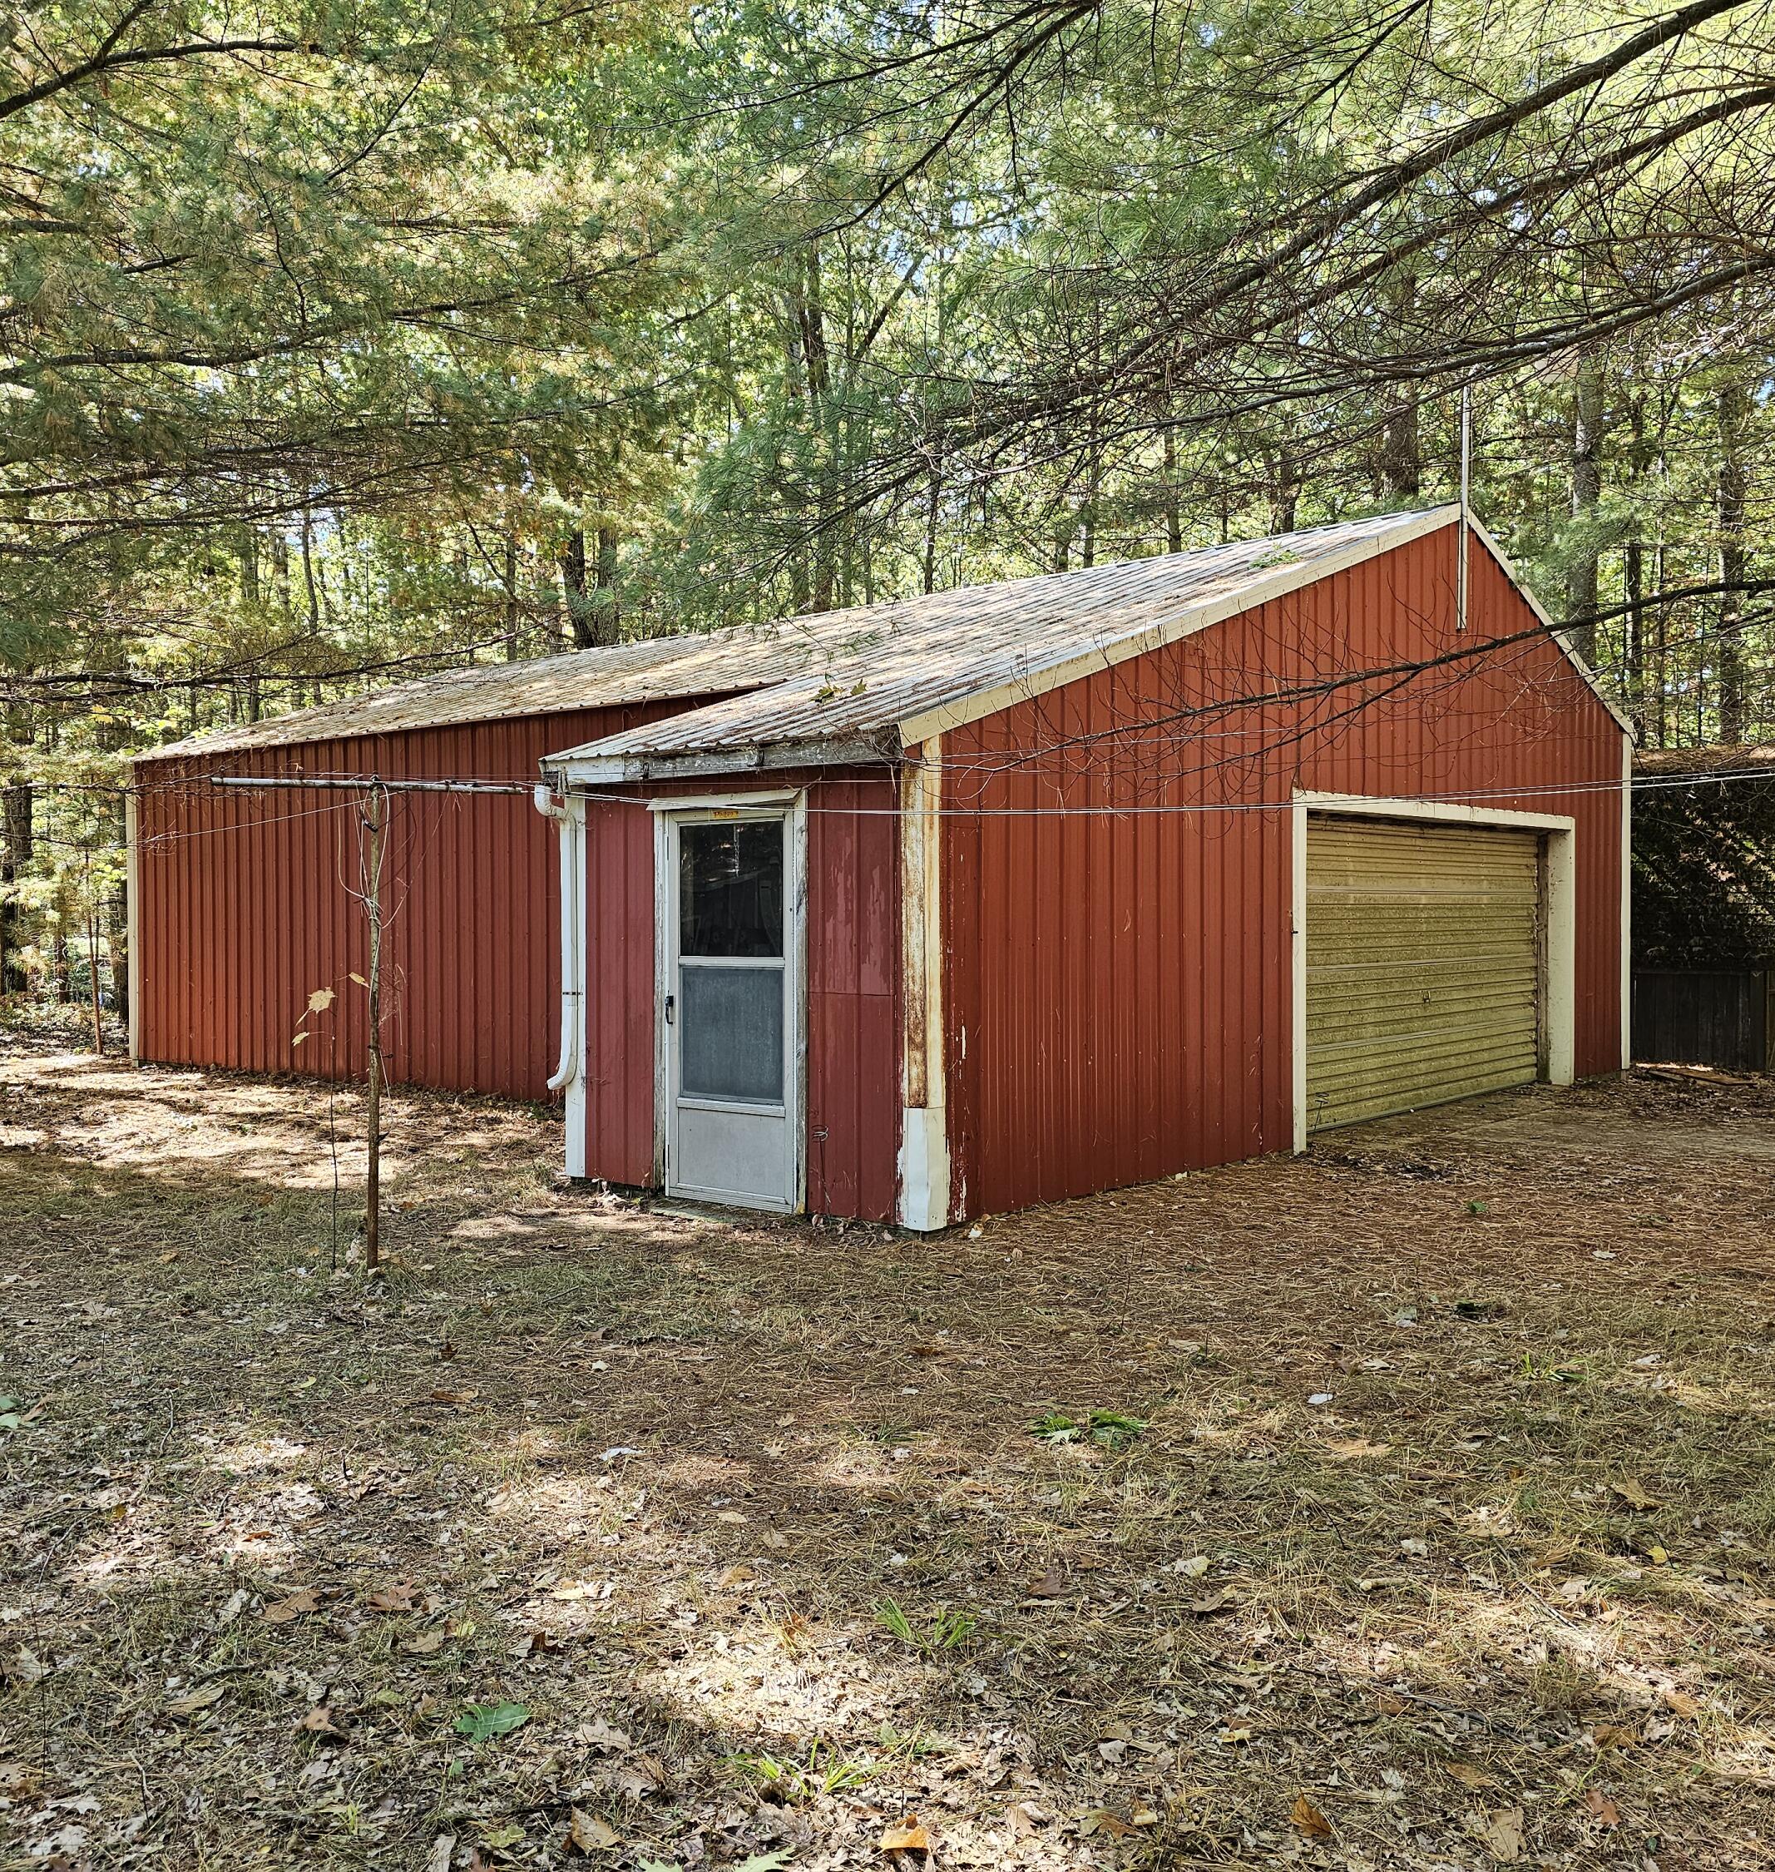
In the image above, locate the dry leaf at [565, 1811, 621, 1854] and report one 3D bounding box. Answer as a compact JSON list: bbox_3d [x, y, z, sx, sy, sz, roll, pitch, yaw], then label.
[{"bbox_3d":[-0.467,1.427,2.640,0.075,0.025,0.110,-1,1,-38],"label":"dry leaf"}]

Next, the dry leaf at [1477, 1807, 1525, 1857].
[{"bbox_3d":[0.974,1.423,2.634,0.065,0.022,0.115,0,1,14],"label":"dry leaf"}]

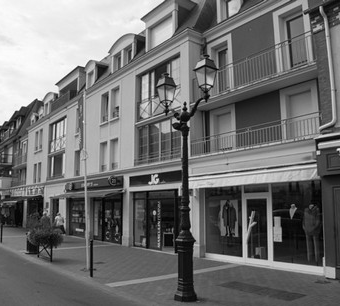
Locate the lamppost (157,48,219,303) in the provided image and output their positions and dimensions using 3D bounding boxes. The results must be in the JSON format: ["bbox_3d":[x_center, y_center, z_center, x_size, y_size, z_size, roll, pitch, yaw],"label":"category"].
[{"bbox_3d":[0.331,0.480,7.394,0.432,5.057,1.718,7,-11,-38],"label":"lamppost"}]

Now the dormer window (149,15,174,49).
[{"bbox_3d":[-0.347,-5.571,15.995,0.200,1.354,1.993,7,-11,-38],"label":"dormer window"}]

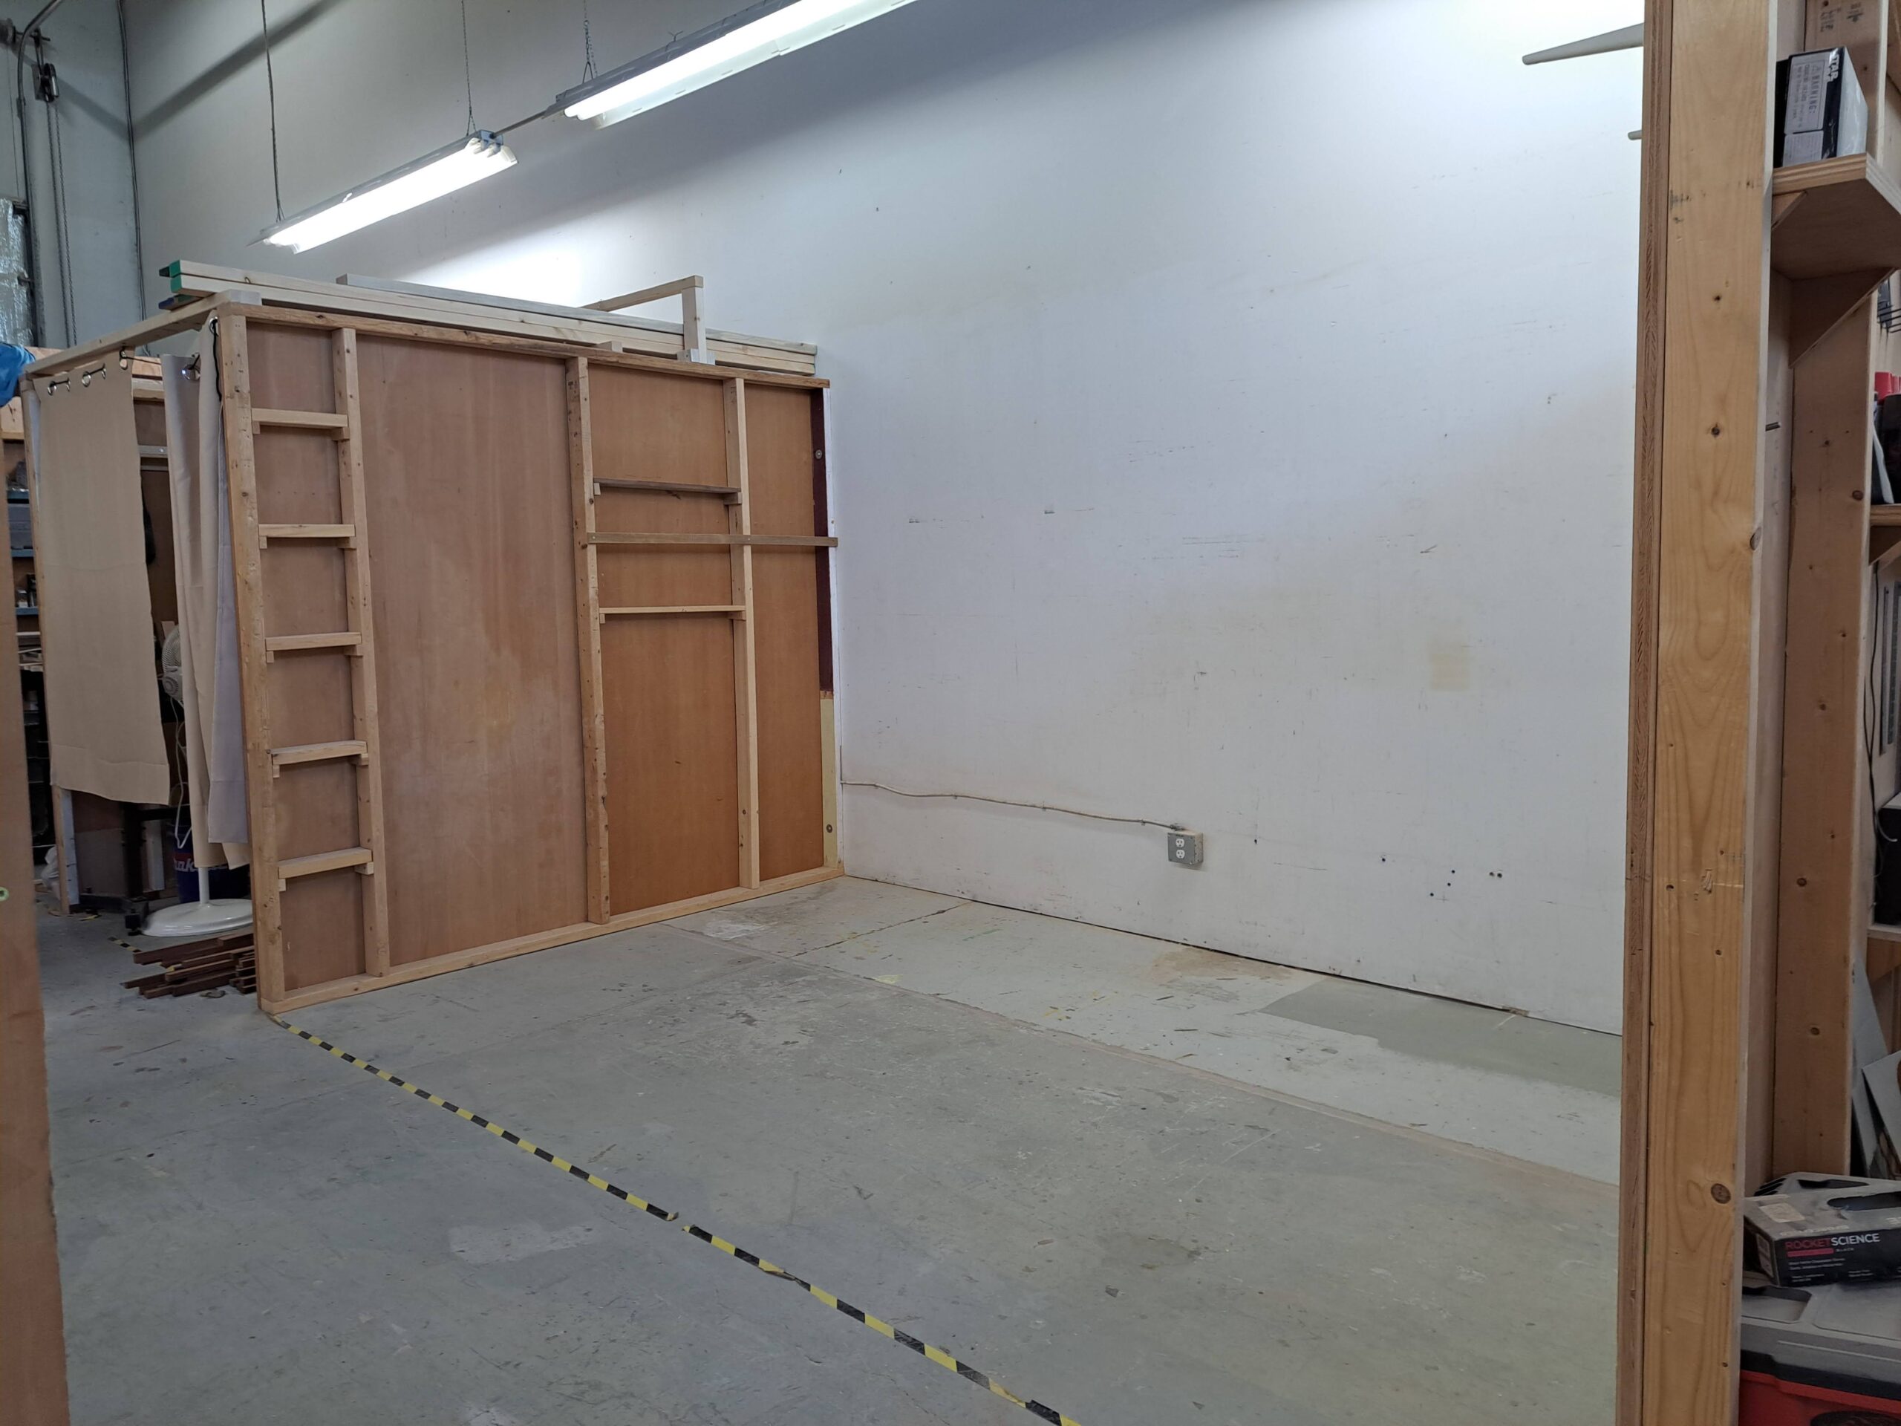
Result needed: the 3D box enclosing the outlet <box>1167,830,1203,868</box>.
[{"bbox_3d":[0.832,0.477,4.656,0.104,0.104,0.052,5,8,41],"label":"outlet"}]

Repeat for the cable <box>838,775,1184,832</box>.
[{"bbox_3d":[0.171,0.364,5.248,1.750,0.036,0.016,5,8,41],"label":"cable"}]

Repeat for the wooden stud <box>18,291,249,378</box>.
[{"bbox_3d":[-2.814,-1.261,4.505,2.000,0.038,0.089,5,8,41],"label":"wooden stud"}]

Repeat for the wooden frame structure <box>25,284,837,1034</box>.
[{"bbox_3d":[-2.041,-0.446,5.486,2.030,2.430,2.440,5,8,41],"label":"wooden frame structure"}]

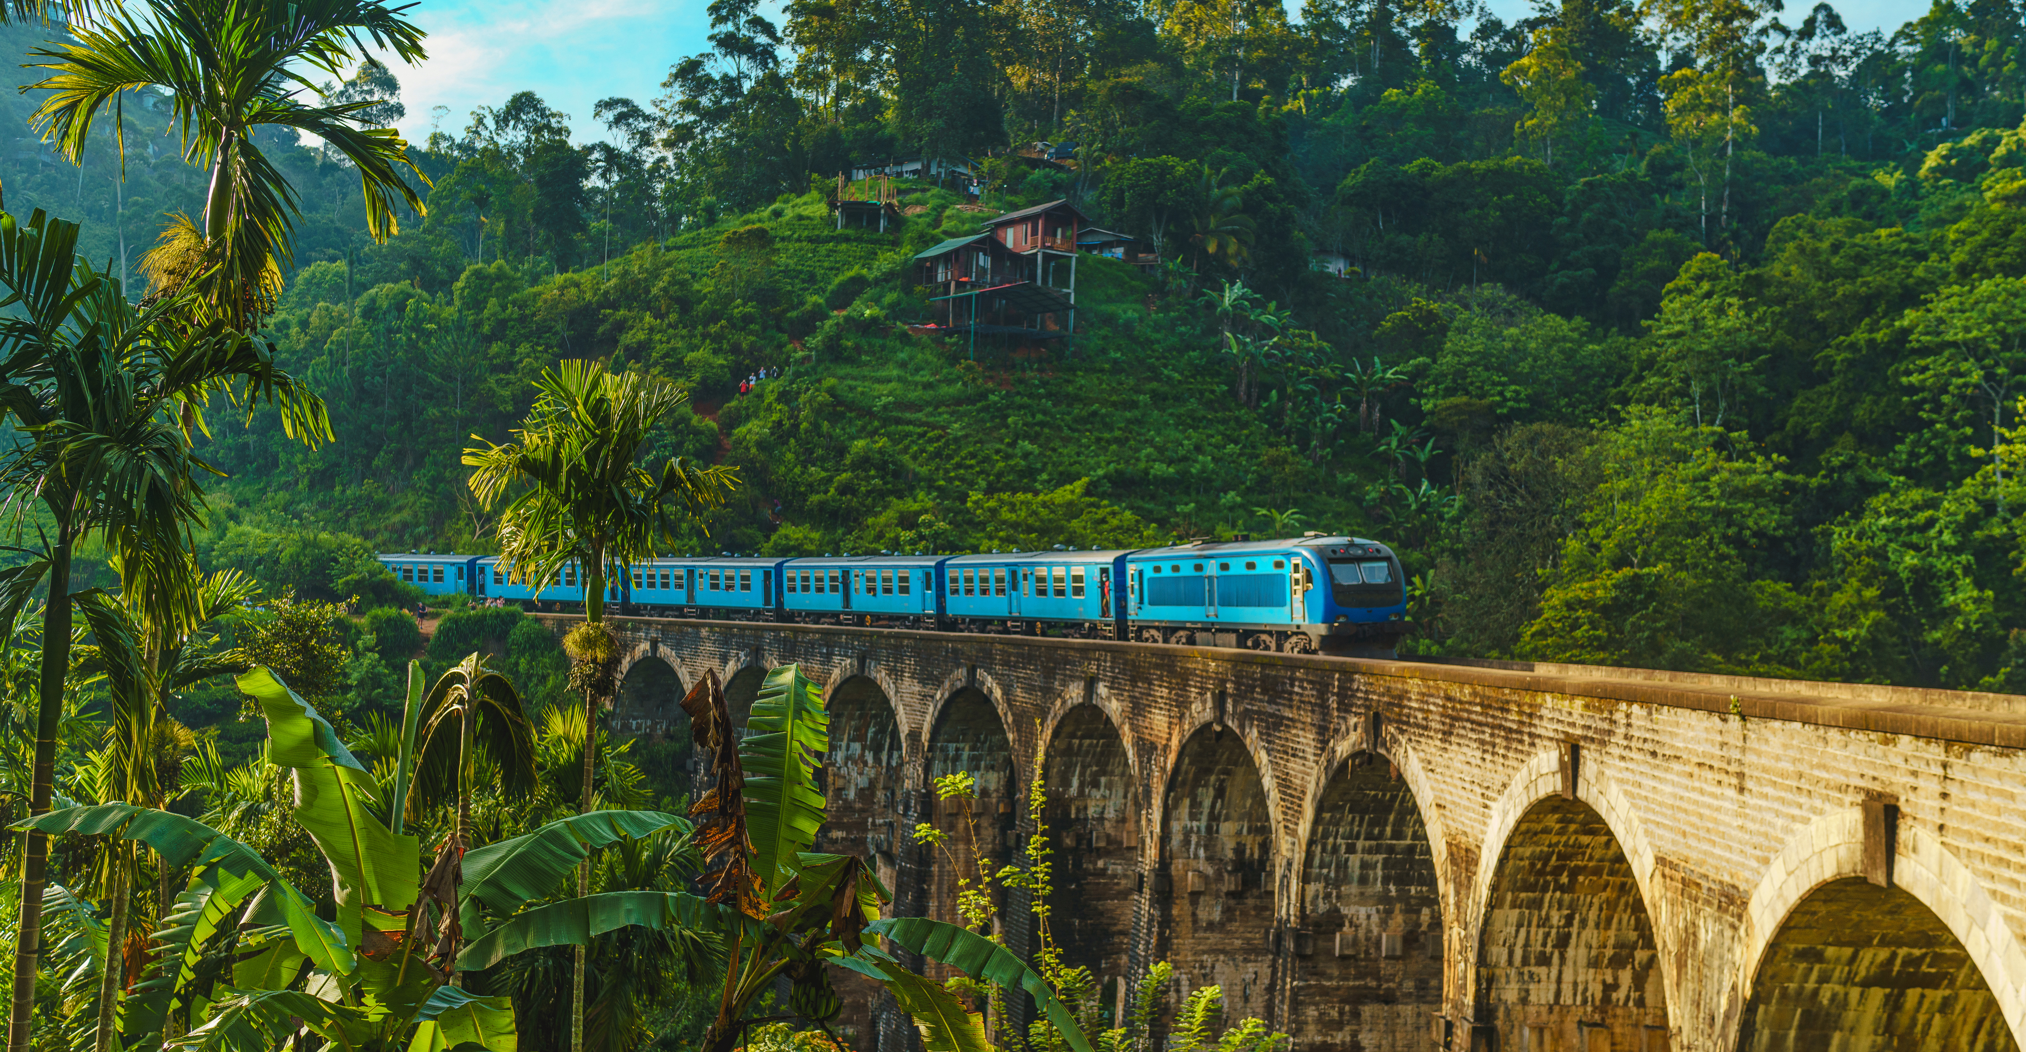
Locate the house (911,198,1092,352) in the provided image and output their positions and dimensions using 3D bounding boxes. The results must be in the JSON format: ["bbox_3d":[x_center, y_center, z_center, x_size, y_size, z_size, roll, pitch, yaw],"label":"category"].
[{"bbox_3d":[-0.789,-18.523,150.000,10.200,10.700,9.000,2,-2,-39],"label":"house"}]

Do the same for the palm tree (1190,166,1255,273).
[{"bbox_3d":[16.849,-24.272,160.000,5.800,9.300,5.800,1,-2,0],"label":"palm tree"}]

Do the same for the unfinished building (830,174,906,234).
[{"bbox_3d":[-13.675,-30.159,184.000,7.000,5.500,6.000,2,-2,2],"label":"unfinished building"}]

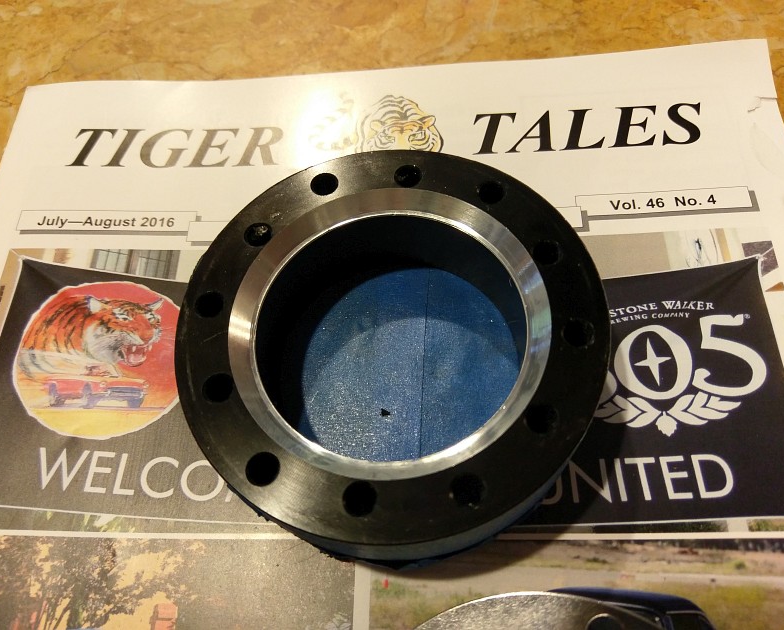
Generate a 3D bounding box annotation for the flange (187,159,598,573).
[{"bbox_3d":[0.000,0.006,0.135,0.085,0.025,0.085,0,63,6],"label":"flange"}]

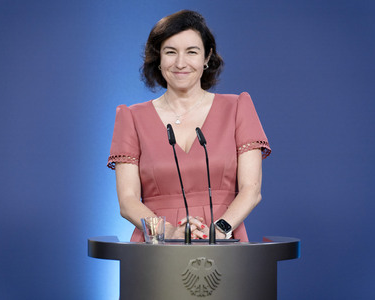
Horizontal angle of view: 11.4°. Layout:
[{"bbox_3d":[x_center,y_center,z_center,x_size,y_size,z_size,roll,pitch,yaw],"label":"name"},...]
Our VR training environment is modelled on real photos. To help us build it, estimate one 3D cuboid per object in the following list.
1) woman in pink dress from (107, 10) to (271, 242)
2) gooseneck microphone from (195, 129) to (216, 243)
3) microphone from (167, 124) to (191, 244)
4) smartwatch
[{"bbox_3d":[0.003,0.455,5.460,0.480,1.720,0.400,0,1,3],"label":"woman in pink dress"},{"bbox_3d":[0.049,0.097,5.130,0.055,0.322,0.130,0,1,-11],"label":"gooseneck microphone"},{"bbox_3d":[-0.025,0.094,5.130,0.060,0.328,0.130,0,1,-11],"label":"microphone"},{"bbox_3d":[0.099,0.223,5.260,0.038,0.056,0.046,-44,-8,-45],"label":"smartwatch"}]

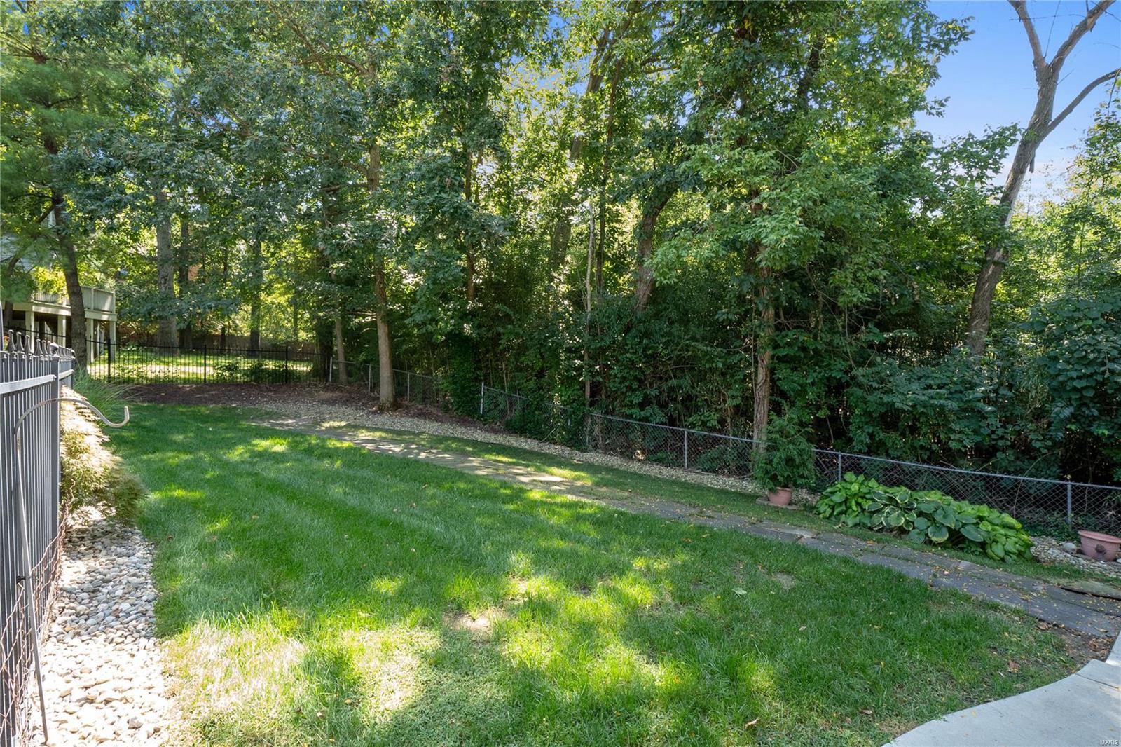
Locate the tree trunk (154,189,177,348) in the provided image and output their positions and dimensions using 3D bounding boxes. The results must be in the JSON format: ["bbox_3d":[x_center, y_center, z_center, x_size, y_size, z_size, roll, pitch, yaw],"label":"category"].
[{"bbox_3d":[-17.800,-4.720,22.500,0.900,7.500,0.800,0,0,0],"label":"tree trunk"}]

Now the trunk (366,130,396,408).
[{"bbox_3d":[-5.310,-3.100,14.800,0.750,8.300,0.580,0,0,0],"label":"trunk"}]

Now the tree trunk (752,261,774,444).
[{"bbox_3d":[4.340,-0.340,10.700,0.440,4.100,0.360,0,0,0],"label":"tree trunk"}]

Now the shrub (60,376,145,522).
[{"bbox_3d":[-4.030,0.650,4.400,0.800,1.100,1.100,0,0,-42],"label":"shrub"}]

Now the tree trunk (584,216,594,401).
[{"bbox_3d":[0.760,-1.550,13.300,0.250,5.400,0.200,0,0,0],"label":"tree trunk"}]

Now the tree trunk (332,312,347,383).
[{"bbox_3d":[-8.250,-0.950,18.700,0.420,2.850,0.320,0,0,0],"label":"tree trunk"}]

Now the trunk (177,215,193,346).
[{"bbox_3d":[-19.200,-4.750,25.500,0.680,6.950,0.560,0,0,0],"label":"trunk"}]

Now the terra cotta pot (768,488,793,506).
[{"bbox_3d":[3.791,2.120,8.600,0.400,0.290,0.400,0,0,0],"label":"terra cotta pot"}]

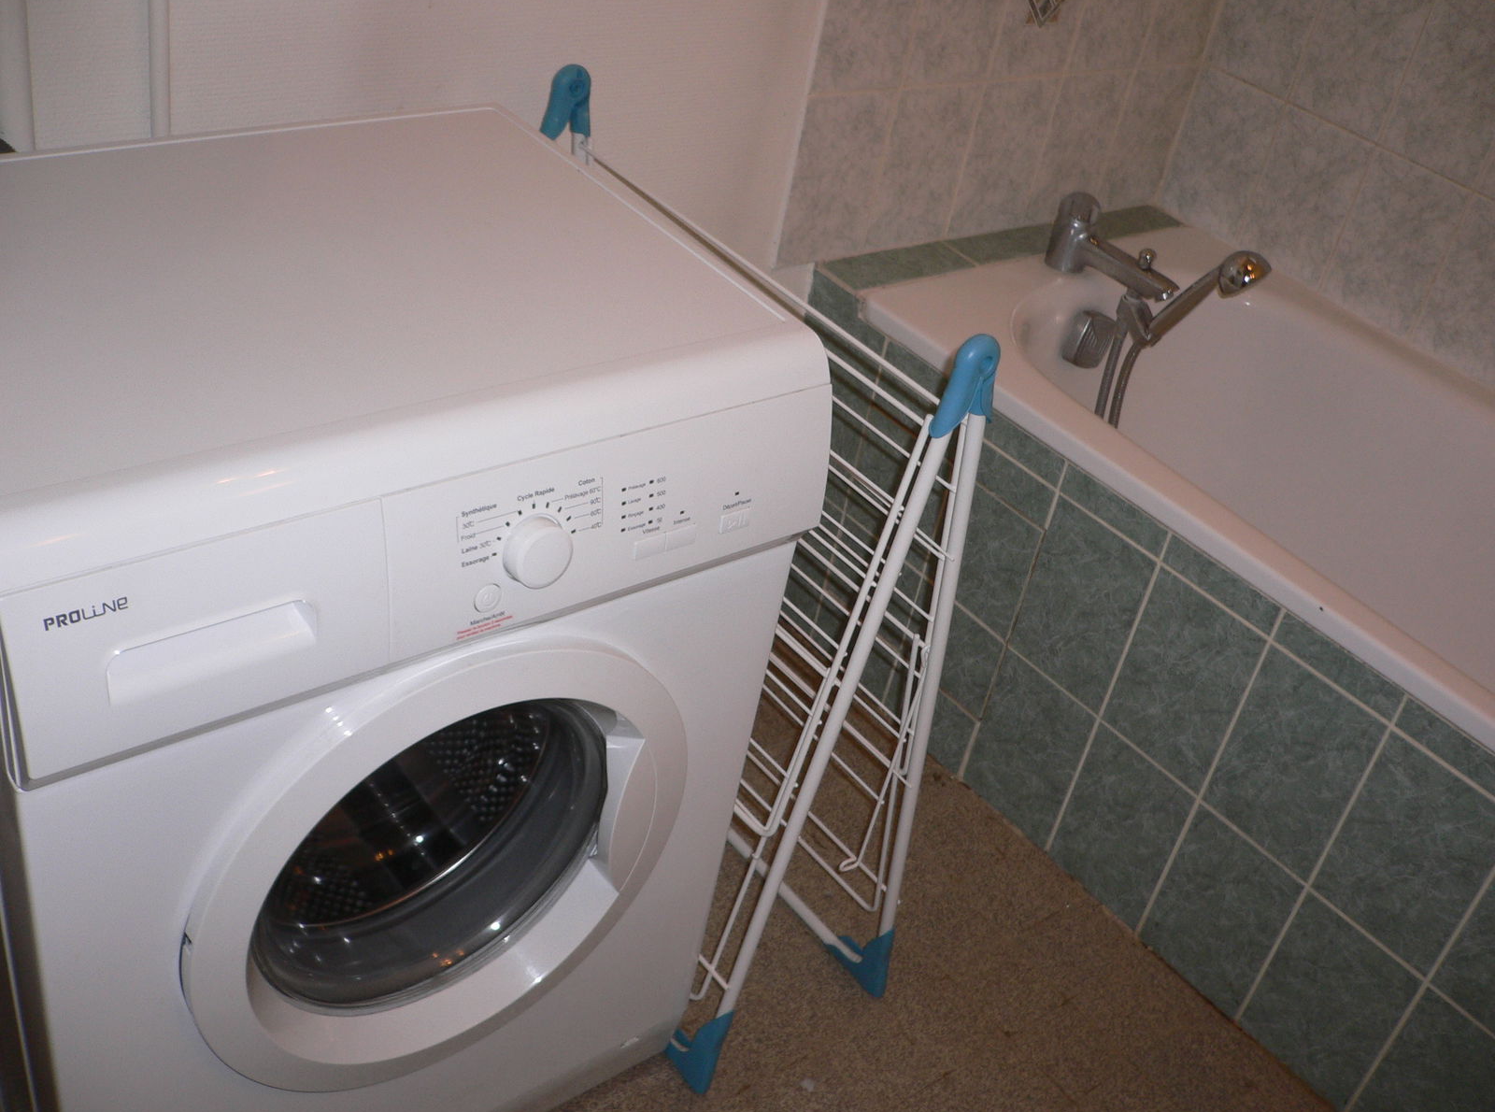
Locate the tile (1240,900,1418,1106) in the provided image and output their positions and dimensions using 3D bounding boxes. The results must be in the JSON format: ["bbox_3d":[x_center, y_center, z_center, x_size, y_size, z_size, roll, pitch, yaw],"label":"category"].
[{"bbox_3d":[0.632,0.488,1.652,0.009,0.225,0.148,-18,44,-35],"label":"tile"}]

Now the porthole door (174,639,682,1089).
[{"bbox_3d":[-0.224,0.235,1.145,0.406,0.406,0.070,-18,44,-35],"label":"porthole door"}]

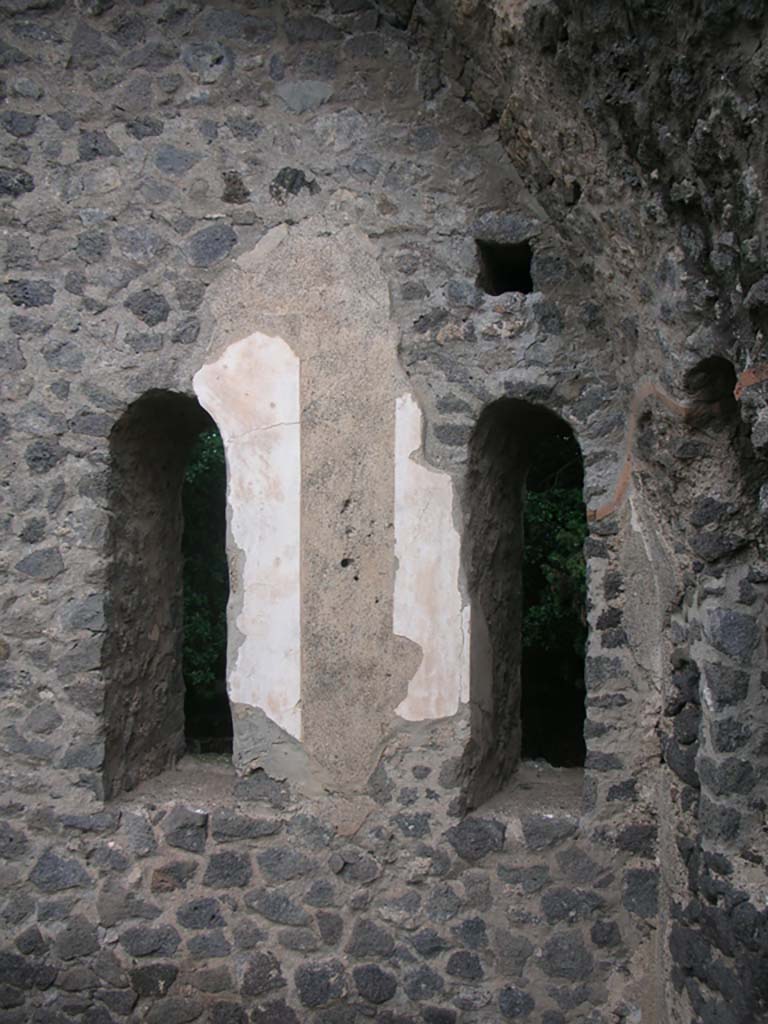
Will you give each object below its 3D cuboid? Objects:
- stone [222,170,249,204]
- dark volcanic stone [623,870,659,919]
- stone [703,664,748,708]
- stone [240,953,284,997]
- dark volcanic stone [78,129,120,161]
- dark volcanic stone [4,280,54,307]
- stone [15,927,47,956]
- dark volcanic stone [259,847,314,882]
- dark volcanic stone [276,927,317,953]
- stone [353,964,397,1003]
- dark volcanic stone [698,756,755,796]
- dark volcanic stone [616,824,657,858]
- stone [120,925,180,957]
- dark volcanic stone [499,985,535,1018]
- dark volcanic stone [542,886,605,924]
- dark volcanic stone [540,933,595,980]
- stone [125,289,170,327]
[{"bbox_3d":[-0.593,-1.296,4.137,0.100,0.132,0.087,0,-2,0],"label":"stone"},{"bbox_3d":[0.997,1.483,4.026,0.135,0.189,0.121,0,-2,0],"label":"dark volcanic stone"},{"bbox_3d":[1.208,0.614,3.662,0.156,0.158,0.118,-1,-3,20],"label":"stone"},{"bbox_3d":[-0.471,1.792,4.013,0.164,0.166,0.124,0,-2,0],"label":"stone"},{"bbox_3d":[-1.140,-1.473,4.151,0.162,0.125,0.107,0,-2,0],"label":"dark volcanic stone"},{"bbox_3d":[-1.206,-0.744,3.559,0.177,0.093,0.100,0,-3,0],"label":"dark volcanic stone"},{"bbox_3d":[-1.163,1.413,3.446,0.102,0.097,0.100,0,-3,0],"label":"stone"},{"bbox_3d":[-0.313,1.139,3.387,0.182,0.108,0.100,0,-4,3],"label":"dark volcanic stone"},{"bbox_3d":[-0.282,1.409,3.446,0.138,0.081,0.100,0,-3,0],"label":"dark volcanic stone"},{"bbox_3d":[-0.028,1.510,3.349,0.141,0.118,0.100,0,-4,3],"label":"stone"},{"bbox_3d":[1.010,0.767,3.031,0.157,0.114,0.110,-2,-4,28],"label":"dark volcanic stone"},{"bbox_3d":[0.858,1.116,3.517,0.135,0.106,0.090,0,-3,0],"label":"dark volcanic stone"},{"bbox_3d":[-0.791,1.453,3.510,0.208,0.105,0.111,0,-3,0],"label":"stone"},{"bbox_3d":[0.437,1.611,3.435,0.115,0.106,0.100,0,-3,0],"label":"dark volcanic stone"},{"bbox_3d":[0.620,1.297,3.452,0.201,0.117,0.100,0,-3,0],"label":"dark volcanic stone"},{"bbox_3d":[0.644,1.557,3.634,0.184,0.157,0.122,0,-4,0],"label":"dark volcanic stone"},{"bbox_3d":[-0.868,-0.751,3.802,0.164,0.135,0.107,0,-4,0],"label":"stone"}]

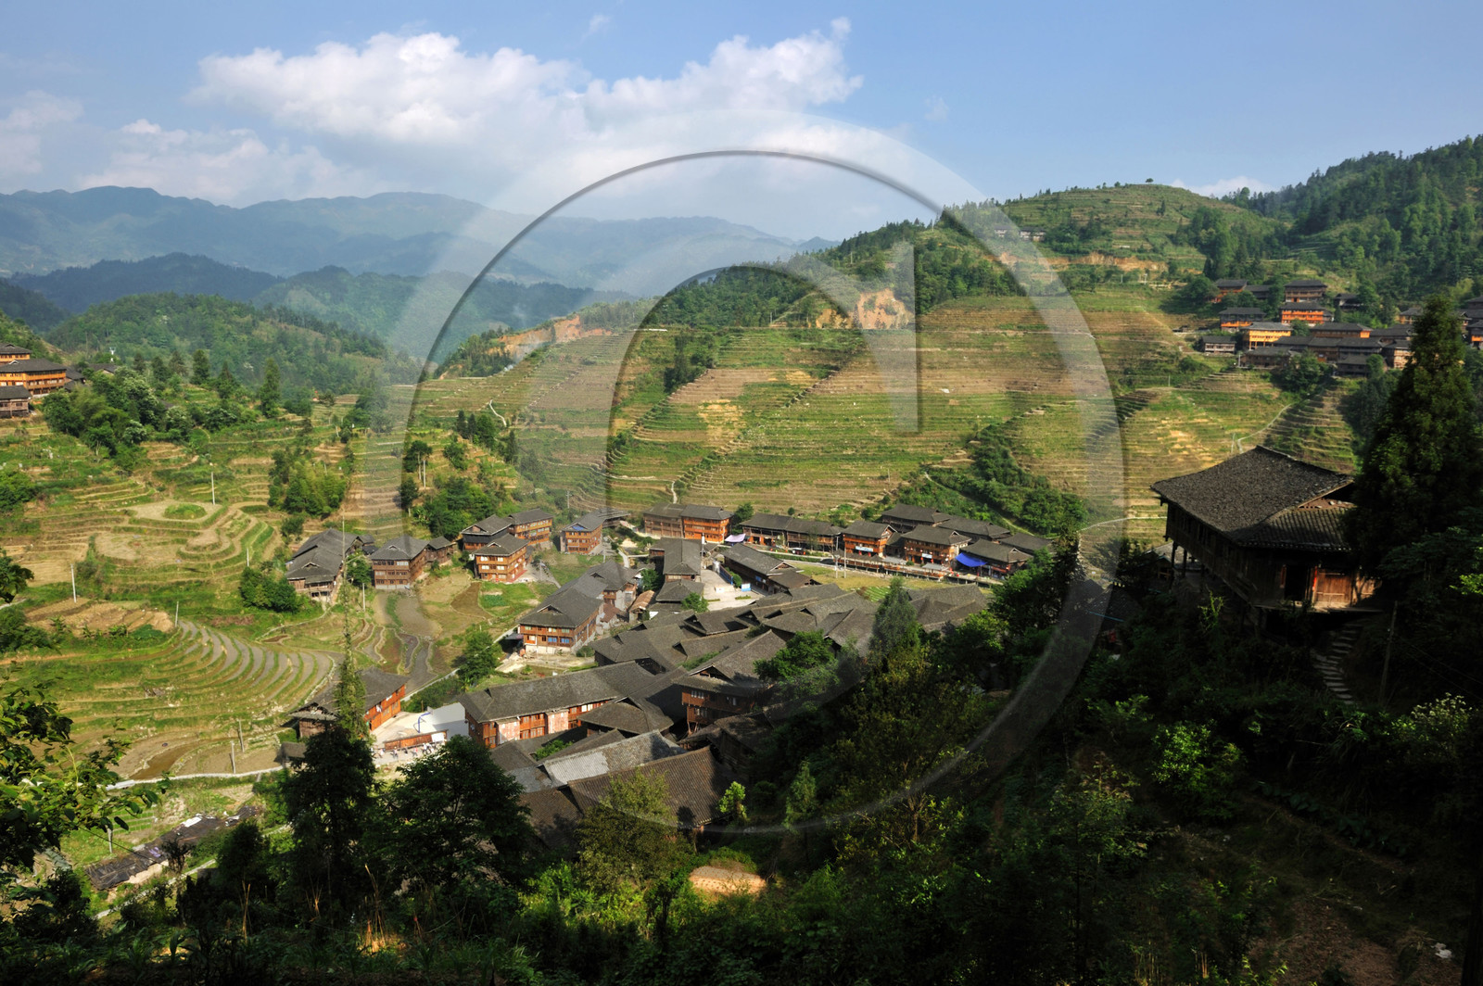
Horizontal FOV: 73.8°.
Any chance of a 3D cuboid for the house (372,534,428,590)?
[{"bbox_3d":[-85.889,17.154,249.113,9.800,10.500,17.000,0,10,-4],"label":"house"}]

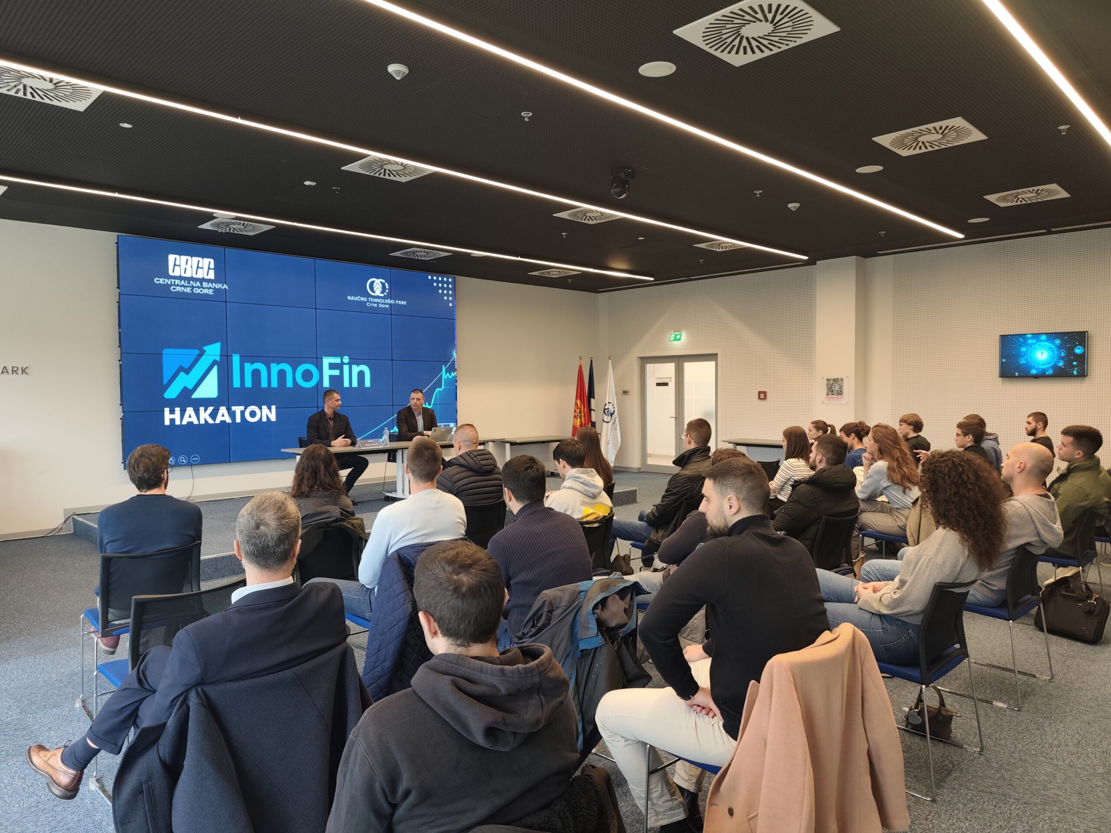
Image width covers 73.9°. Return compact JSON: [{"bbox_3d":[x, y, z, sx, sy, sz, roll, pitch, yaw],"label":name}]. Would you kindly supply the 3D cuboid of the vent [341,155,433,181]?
[{"bbox_3d":[-1.358,-2.076,6.181,0.613,0.031,0.613,-2,3,-44],"label":"vent"}]

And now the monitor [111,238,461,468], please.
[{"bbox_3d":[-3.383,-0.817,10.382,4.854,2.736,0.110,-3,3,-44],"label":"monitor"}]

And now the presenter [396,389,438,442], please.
[{"bbox_3d":[-1.707,0.347,9.451,0.577,1.370,0.824,-2,3,-44],"label":"presenter"}]

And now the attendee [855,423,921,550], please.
[{"bbox_3d":[2.554,0.700,5.734,0.780,1.270,0.500,1,3,43],"label":"attendee"}]

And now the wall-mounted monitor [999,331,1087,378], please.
[{"bbox_3d":[6.042,-0.761,9.169,0.062,0.541,0.930,-2,3,-44],"label":"wall-mounted monitor"}]

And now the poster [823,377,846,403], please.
[{"bbox_3d":[4.074,-0.383,10.764,0.012,0.386,0.367,-2,3,-44],"label":"poster"}]

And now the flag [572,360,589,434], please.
[{"bbox_3d":[0.485,-0.043,13.791,0.420,2.120,0.300,0,2,2],"label":"flag"}]

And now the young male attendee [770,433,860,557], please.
[{"bbox_3d":[1.480,0.749,4.682,0.560,1.290,0.800,-2,3,-42],"label":"young male attendee"}]

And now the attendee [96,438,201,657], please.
[{"bbox_3d":[-2.218,0.796,3.926,0.500,1.320,0.850,-2,3,-39],"label":"attendee"}]

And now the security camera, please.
[{"bbox_3d":[0.577,-1.995,6.342,0.139,0.216,0.160,-2,3,-44],"label":"security camera"}]

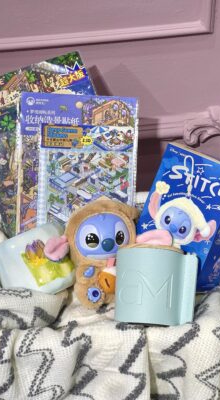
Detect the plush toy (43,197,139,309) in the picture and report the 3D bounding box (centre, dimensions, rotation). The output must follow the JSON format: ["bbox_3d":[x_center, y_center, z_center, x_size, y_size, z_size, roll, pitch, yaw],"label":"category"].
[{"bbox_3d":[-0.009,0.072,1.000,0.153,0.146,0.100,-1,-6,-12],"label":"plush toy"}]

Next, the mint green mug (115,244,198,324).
[{"bbox_3d":[0.059,0.109,0.941,0.103,0.099,0.084,5,-8,-7],"label":"mint green mug"}]

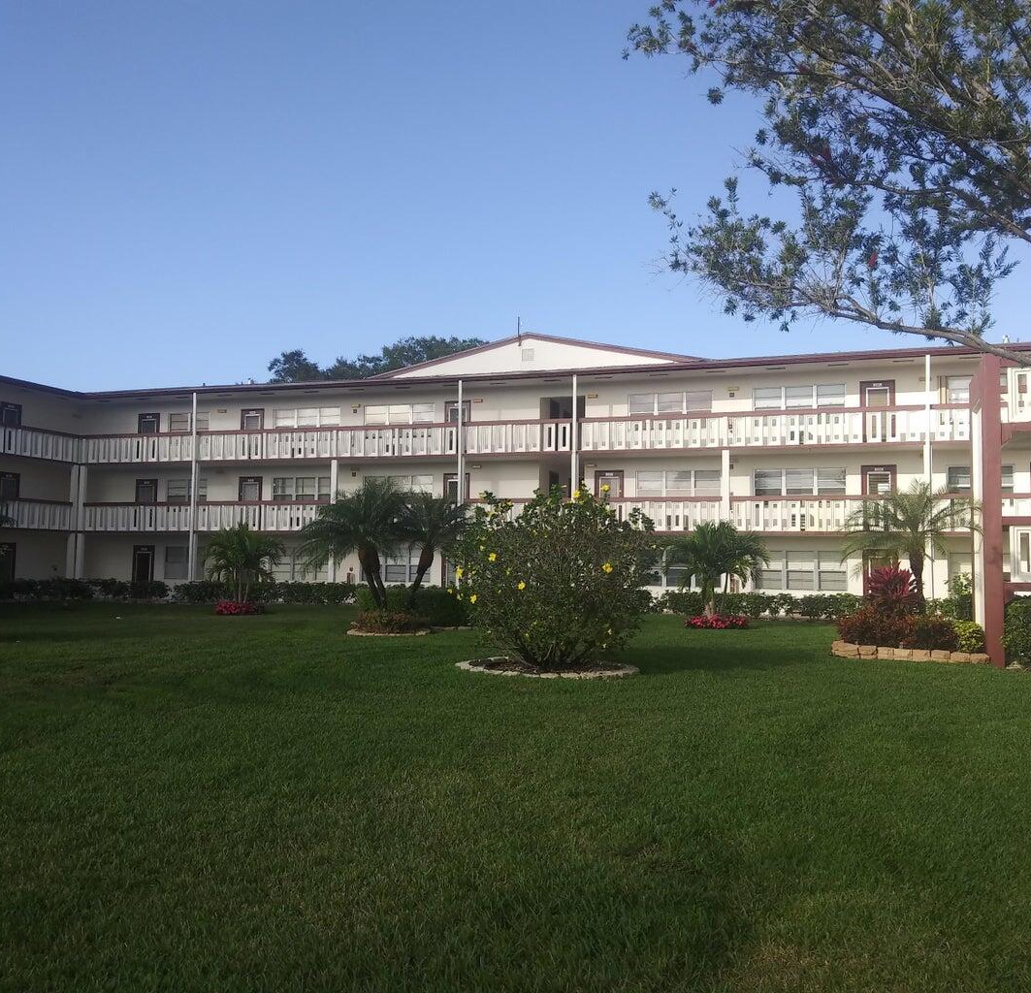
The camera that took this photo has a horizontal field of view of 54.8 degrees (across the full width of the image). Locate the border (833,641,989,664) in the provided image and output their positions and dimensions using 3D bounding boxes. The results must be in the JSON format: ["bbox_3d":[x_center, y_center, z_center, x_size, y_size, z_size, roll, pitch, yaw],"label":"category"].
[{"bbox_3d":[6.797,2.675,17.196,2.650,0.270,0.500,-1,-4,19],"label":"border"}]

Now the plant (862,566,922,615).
[{"bbox_3d":[6.854,1.782,18.062,1.030,1.100,1.000,-1,-4,21],"label":"plant"}]

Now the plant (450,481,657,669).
[{"bbox_3d":[0.560,1.220,14.908,2.950,2.680,2.800,1,-4,2],"label":"plant"}]

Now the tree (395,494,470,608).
[{"bbox_3d":[-1.872,1.362,21.904,1.700,2.800,1.650,1,-4,-5],"label":"tree"}]

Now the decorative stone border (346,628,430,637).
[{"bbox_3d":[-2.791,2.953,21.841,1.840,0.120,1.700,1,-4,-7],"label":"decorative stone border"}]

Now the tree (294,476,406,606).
[{"bbox_3d":[-3.670,1.148,21.892,2.450,3.150,2.400,1,-4,-9],"label":"tree"}]

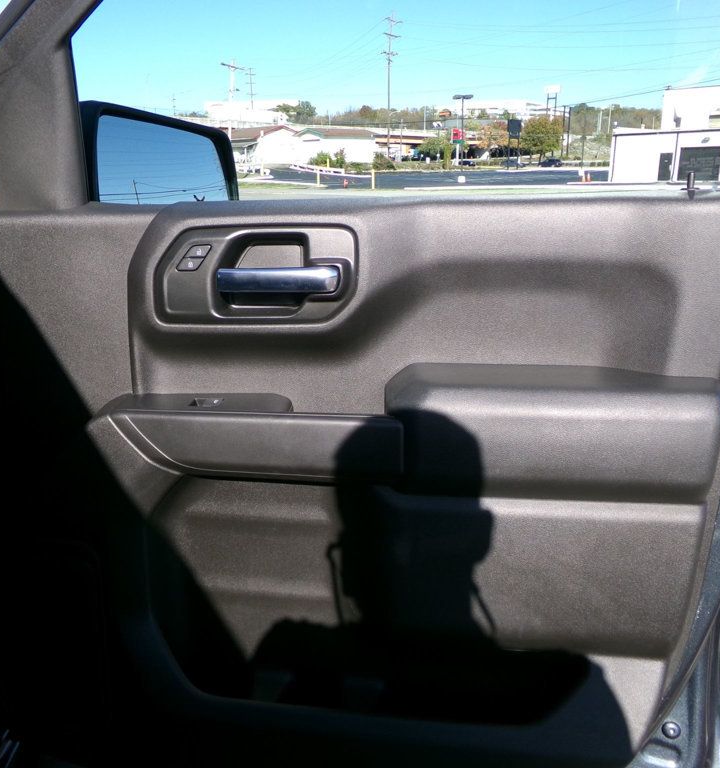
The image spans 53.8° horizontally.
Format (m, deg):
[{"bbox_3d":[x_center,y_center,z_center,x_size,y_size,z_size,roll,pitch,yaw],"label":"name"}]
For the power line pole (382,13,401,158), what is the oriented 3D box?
[{"bbox_3d":[4.703,-44.416,106.000,2.750,21.371,0.900,-8,19,-23],"label":"power line pole"}]

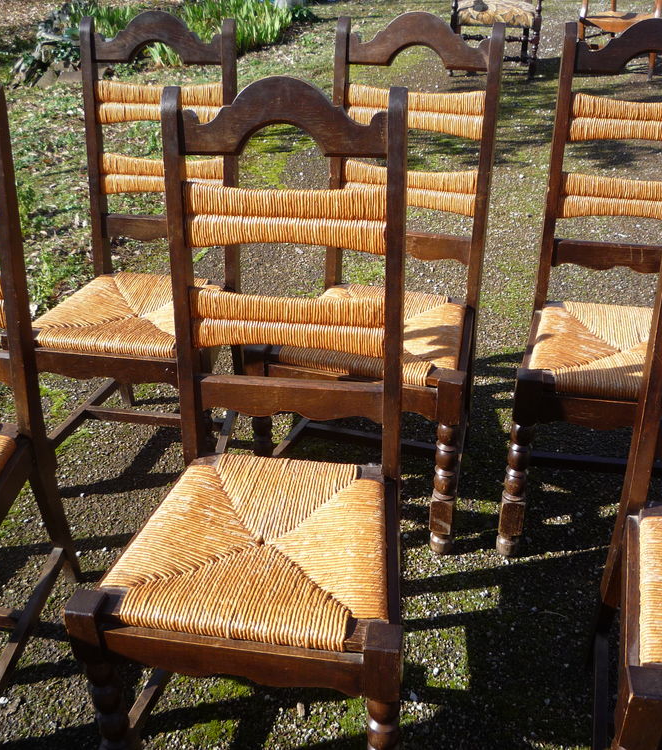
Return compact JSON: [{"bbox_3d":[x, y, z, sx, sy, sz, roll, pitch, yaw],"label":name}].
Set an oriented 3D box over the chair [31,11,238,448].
[{"bbox_3d":[-0.454,-0.267,2.076,0.468,1.067,0.553,6,30,11],"label":"chair"}]

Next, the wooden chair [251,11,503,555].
[{"bbox_3d":[0.128,-0.215,1.970,0.468,1.067,0.553,9,32,17],"label":"wooden chair"}]

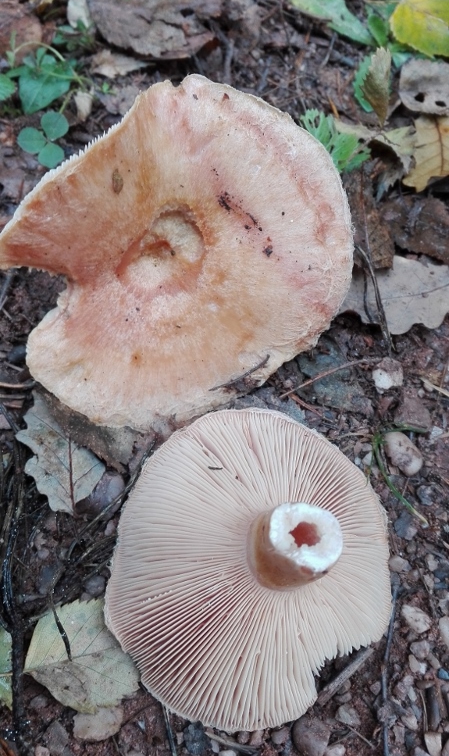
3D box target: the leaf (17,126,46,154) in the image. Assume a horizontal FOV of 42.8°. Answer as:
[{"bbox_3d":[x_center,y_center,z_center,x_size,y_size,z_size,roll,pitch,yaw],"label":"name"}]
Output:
[{"bbox_3d":[-0.118,-0.146,0.351,0.018,0.003,0.020,7,68,3],"label":"leaf"}]

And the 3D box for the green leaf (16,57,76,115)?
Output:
[{"bbox_3d":[-0.118,-0.185,0.367,0.032,0.010,0.047,12,68,5],"label":"green leaf"}]

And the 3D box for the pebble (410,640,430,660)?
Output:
[{"bbox_3d":[0.089,0.123,0.259,0.009,0.005,0.007,5,68,2],"label":"pebble"}]

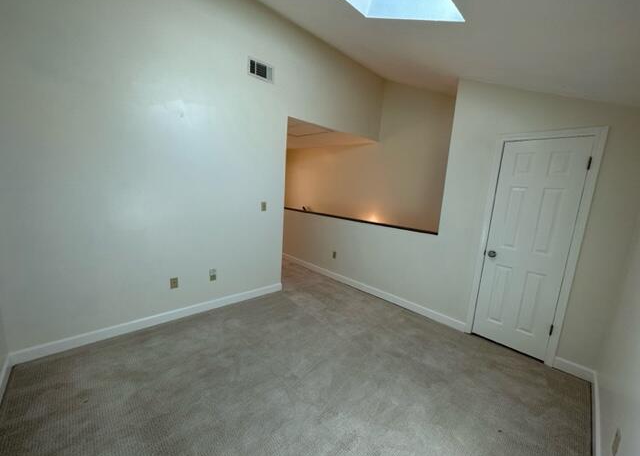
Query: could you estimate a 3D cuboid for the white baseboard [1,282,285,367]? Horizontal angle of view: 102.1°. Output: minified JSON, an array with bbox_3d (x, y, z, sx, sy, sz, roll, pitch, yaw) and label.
[{"bbox_3d":[-1.466,0.923,2.853,2.519,0.109,0.022,-5,13,-44],"label":"white baseboard"}]

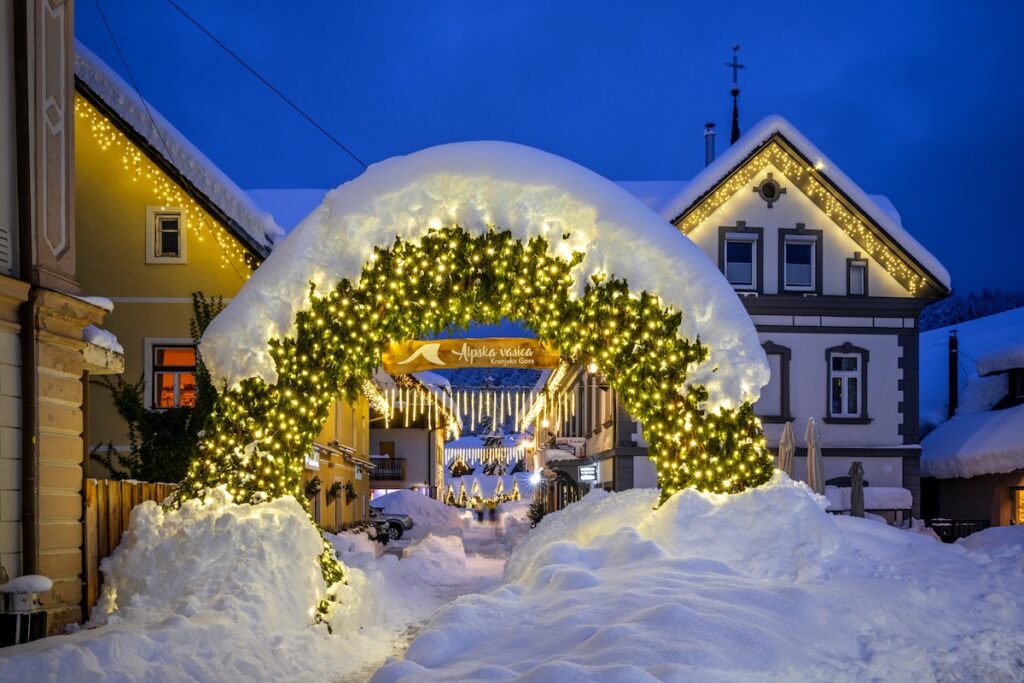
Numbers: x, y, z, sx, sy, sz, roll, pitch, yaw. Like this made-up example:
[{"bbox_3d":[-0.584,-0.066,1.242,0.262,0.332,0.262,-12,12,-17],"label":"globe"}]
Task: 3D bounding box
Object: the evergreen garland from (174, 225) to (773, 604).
[{"bbox_3d":[-0.514,1.029,11.400,7.600,5.100,1.300,0,-6,-3],"label":"evergreen garland"}]

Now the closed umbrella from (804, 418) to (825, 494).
[{"bbox_3d":[6.451,3.007,18.200,0.430,2.750,0.430,0,-6,0],"label":"closed umbrella"}]

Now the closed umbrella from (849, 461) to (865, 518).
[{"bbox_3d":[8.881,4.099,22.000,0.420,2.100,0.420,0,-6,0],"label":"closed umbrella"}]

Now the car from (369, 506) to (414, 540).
[{"bbox_3d":[-6.741,8.180,39.000,4.600,1.750,1.850,-3,-7,25],"label":"car"}]

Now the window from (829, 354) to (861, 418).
[{"bbox_3d":[9.755,1.318,25.000,0.930,1.900,0.200,0,-6,-3],"label":"window"}]

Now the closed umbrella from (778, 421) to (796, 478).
[{"bbox_3d":[6.392,3.248,19.800,0.420,2.750,0.420,0,-6,0],"label":"closed umbrella"}]

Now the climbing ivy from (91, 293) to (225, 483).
[{"bbox_3d":[-7.289,1.154,17.900,3.150,4.400,0.400,0,-2,-2],"label":"climbing ivy"}]

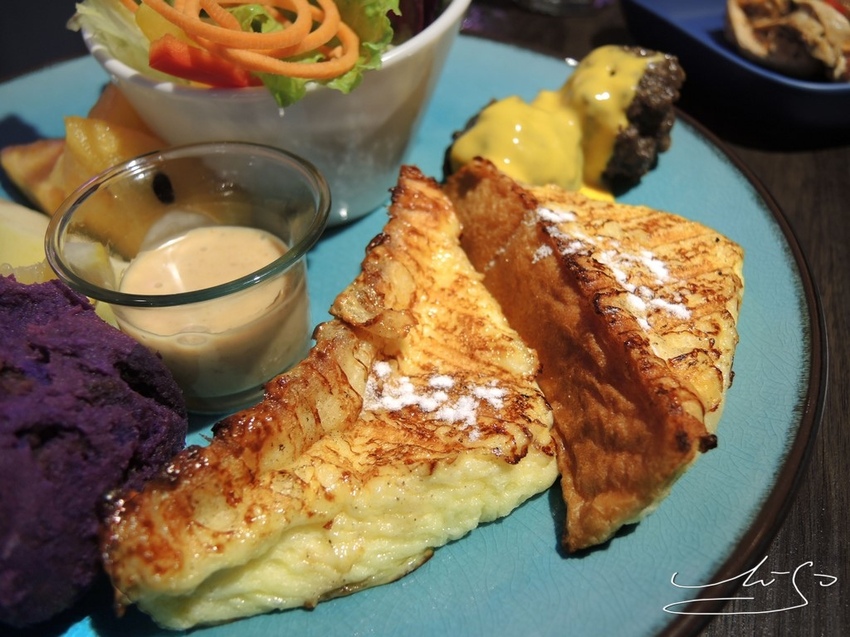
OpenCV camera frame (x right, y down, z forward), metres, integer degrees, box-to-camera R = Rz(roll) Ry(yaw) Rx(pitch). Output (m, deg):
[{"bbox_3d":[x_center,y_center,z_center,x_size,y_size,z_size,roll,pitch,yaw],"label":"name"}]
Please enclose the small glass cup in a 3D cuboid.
[{"bbox_3d":[-0.054,-0.009,0.176,0.064,0.045,0.064,0,44,0],"label":"small glass cup"}]

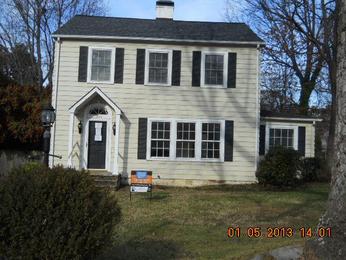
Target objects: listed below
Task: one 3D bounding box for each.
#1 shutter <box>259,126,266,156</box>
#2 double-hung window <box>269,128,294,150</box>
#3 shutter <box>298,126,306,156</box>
[{"bbox_3d":[4.226,0.497,17.530,0.342,1.400,0.045,2,-3,-1],"label":"shutter"},{"bbox_3d":[5.161,0.527,17.571,1.220,1.170,0.100,2,-3,-1],"label":"double-hung window"},{"bbox_3d":[6.152,0.565,17.573,0.342,1.400,0.045,2,-3,-1],"label":"shutter"}]

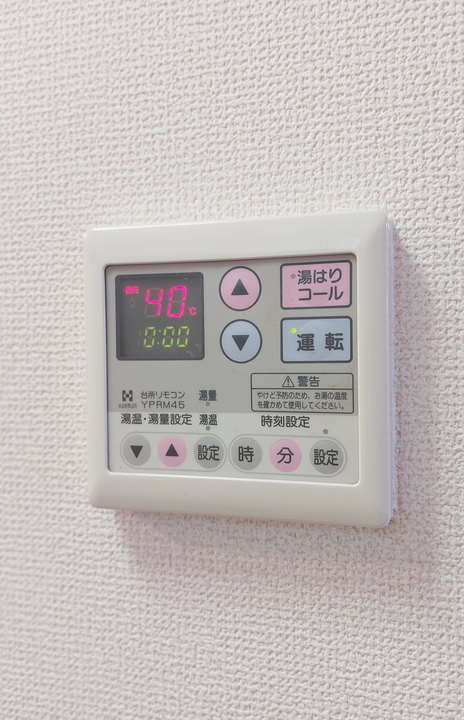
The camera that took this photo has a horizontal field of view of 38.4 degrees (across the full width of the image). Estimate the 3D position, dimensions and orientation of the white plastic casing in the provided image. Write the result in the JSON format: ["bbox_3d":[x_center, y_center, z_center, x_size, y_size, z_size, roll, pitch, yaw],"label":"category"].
[{"bbox_3d":[0.000,0.004,0.277,0.130,0.121,0.020,-1,1,17],"label":"white plastic casing"}]

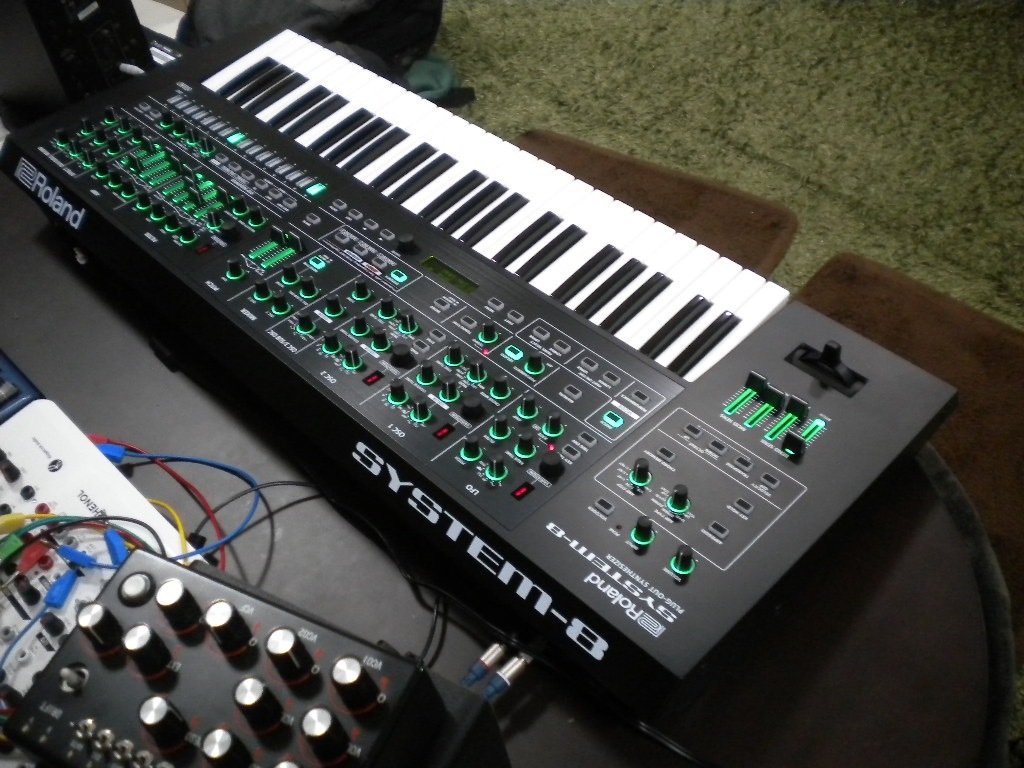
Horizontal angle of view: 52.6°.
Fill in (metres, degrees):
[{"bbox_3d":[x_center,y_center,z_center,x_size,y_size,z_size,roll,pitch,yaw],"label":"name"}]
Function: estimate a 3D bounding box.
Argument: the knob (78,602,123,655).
[{"bbox_3d":[-0.228,0.136,0.575,0.019,0.025,0.019,-5,50,6],"label":"knob"}]

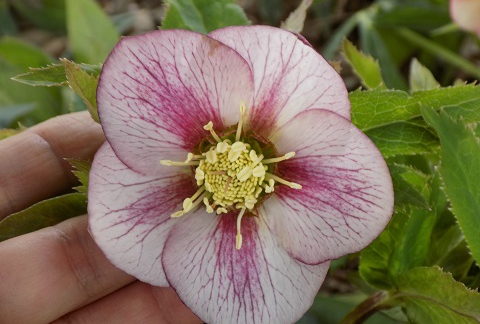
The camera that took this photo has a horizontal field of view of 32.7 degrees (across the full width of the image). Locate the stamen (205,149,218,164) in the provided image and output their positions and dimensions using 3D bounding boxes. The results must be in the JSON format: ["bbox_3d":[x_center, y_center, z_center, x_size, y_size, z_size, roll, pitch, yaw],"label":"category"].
[{"bbox_3d":[-0.006,-0.001,0.181,0.002,0.004,0.003,-16,43,-2],"label":"stamen"}]

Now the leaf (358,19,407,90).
[{"bbox_3d":[0.046,-0.036,0.270,0.009,0.006,0.029,-28,69,12],"label":"leaf"}]

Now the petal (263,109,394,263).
[{"bbox_3d":[0.020,0.006,0.188,0.032,0.034,0.009,21,0,15],"label":"petal"}]

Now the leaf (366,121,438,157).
[{"bbox_3d":[0.040,-0.007,0.203,0.019,0.008,0.009,-3,60,-6],"label":"leaf"}]

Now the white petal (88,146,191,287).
[{"bbox_3d":[-0.020,0.011,0.188,0.030,0.034,0.009,-30,0,-15],"label":"white petal"}]

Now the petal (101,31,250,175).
[{"bbox_3d":[-0.016,-0.015,0.188,0.035,0.033,0.009,-49,14,0],"label":"petal"}]

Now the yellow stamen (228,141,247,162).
[{"bbox_3d":[-0.001,-0.002,0.179,0.004,0.005,0.004,6,36,0],"label":"yellow stamen"}]

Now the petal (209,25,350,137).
[{"bbox_3d":[0.008,-0.017,0.188,0.035,0.030,0.009,30,16,0],"label":"petal"}]

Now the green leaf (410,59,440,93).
[{"bbox_3d":[0.054,-0.025,0.242,0.007,0.012,0.005,-22,25,14],"label":"green leaf"}]

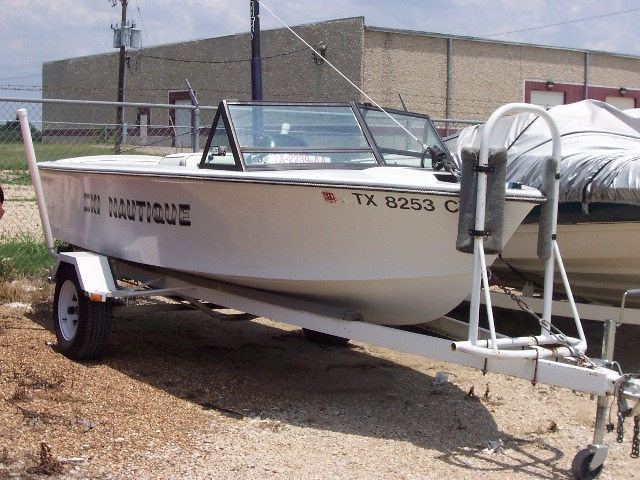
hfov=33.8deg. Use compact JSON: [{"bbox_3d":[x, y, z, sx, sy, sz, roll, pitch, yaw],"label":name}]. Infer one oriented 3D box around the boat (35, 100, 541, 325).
[{"bbox_3d":[-0.350,-0.235,7.076,1.920,1.271,5.160,0,5,-32],"label":"boat"}]

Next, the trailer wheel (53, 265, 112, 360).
[{"bbox_3d":[-1.643,0.487,7.276,0.209,0.680,0.680,0,5,-32],"label":"trailer wheel"}]

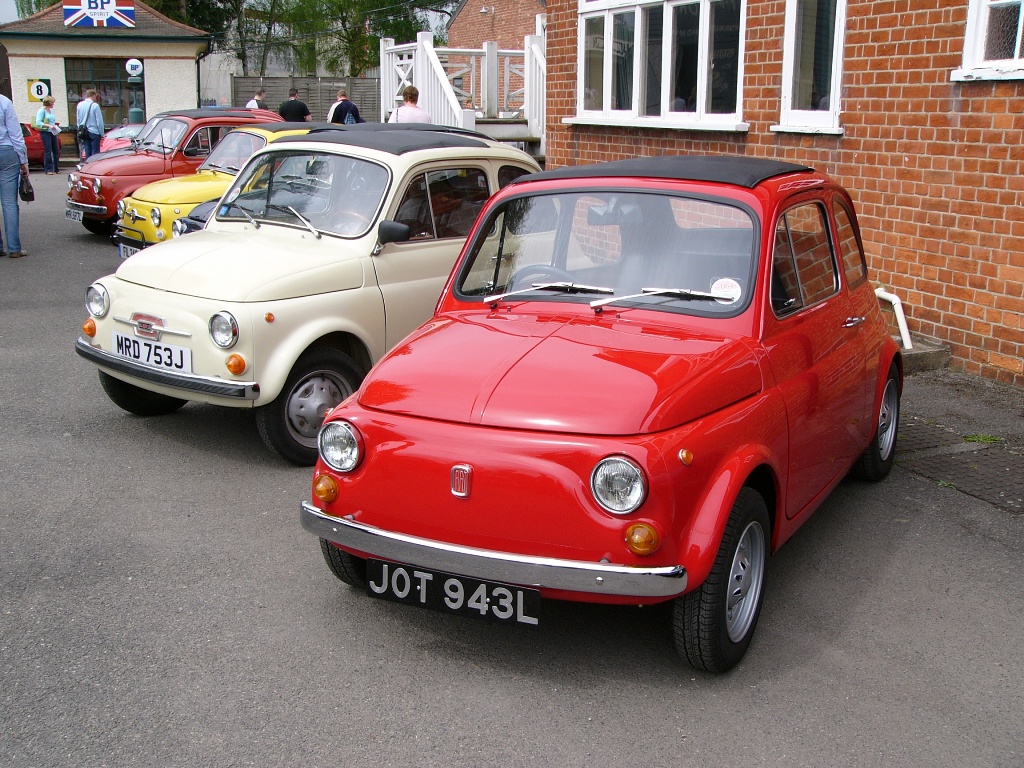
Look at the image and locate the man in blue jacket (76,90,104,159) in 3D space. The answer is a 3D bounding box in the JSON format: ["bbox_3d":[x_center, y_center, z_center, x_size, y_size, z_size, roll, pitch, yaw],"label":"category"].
[{"bbox_3d":[-8.790,-5.271,25.480,0.550,1.760,0.360,4,14,14],"label":"man in blue jacket"}]

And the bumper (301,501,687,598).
[{"bbox_3d":[-0.125,0.426,3.139,1.180,0.085,0.150,6,15,28],"label":"bumper"}]

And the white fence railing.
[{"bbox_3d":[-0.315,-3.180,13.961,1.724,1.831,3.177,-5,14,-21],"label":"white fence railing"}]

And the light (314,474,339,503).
[{"bbox_3d":[-0.516,0.289,3.392,0.080,0.080,0.055,6,15,28],"label":"light"}]

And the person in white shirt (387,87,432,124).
[{"bbox_3d":[-1.094,-2.375,13.208,0.470,1.680,0.300,1,13,3],"label":"person in white shirt"}]

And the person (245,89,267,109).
[{"bbox_3d":[-4.509,-4.354,21.581,0.500,1.740,0.320,7,15,26],"label":"person"}]

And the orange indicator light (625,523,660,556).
[{"bbox_3d":[0.318,0.377,2.947,0.080,0.080,0.055,6,15,28],"label":"orange indicator light"}]

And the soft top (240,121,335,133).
[{"bbox_3d":[-1.868,-2.194,10.351,0.790,0.105,0.860,-8,17,-34],"label":"soft top"}]

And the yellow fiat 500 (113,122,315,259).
[{"bbox_3d":[-1.880,-1.605,10.497,2.970,1.330,1.320,-8,17,-34],"label":"yellow fiat 500"}]

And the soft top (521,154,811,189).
[{"bbox_3d":[0.534,-0.737,4.146,0.840,0.100,0.780,6,15,28],"label":"soft top"}]

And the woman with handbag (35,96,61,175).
[{"bbox_3d":[-9.698,-5.211,25.495,0.420,1.620,0.520,12,17,40],"label":"woman with handbag"}]

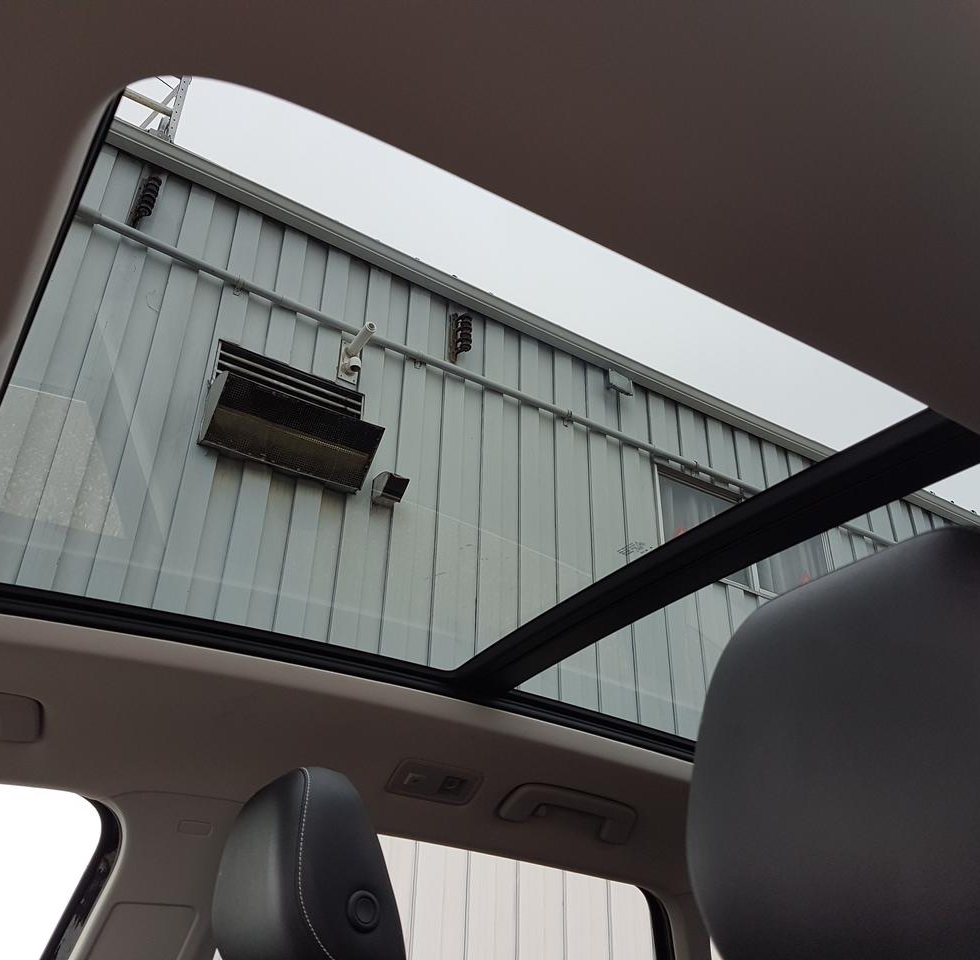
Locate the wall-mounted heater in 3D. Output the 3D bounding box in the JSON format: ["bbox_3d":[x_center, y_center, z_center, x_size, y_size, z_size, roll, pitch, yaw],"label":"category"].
[{"bbox_3d":[-1.097,-0.425,5.496,0.953,0.757,0.337,19,-36,-26],"label":"wall-mounted heater"}]

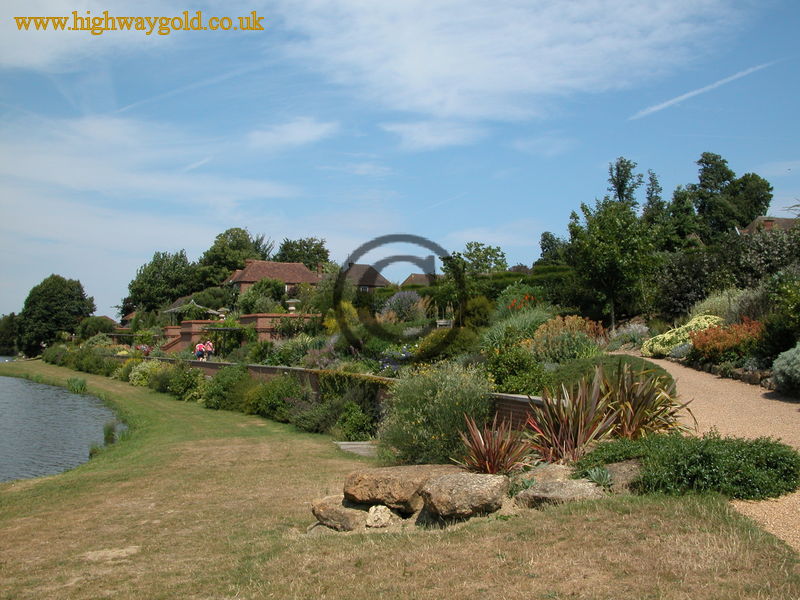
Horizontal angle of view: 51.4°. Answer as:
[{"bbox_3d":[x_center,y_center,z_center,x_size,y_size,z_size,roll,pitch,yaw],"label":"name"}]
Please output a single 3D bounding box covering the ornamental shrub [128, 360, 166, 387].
[{"bbox_3d":[-14.112,4.108,46.500,2.081,1.439,1.800,0,-3,0],"label":"ornamental shrub"}]

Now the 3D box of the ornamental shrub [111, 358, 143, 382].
[{"bbox_3d":[-16.540,4.279,50.500,1.770,1.430,1.600,1,-3,-18],"label":"ornamental shrub"}]

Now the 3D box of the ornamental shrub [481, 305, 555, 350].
[{"bbox_3d":[3.036,0.736,21.500,1.900,1.250,1.700,0,-3,0],"label":"ornamental shrub"}]

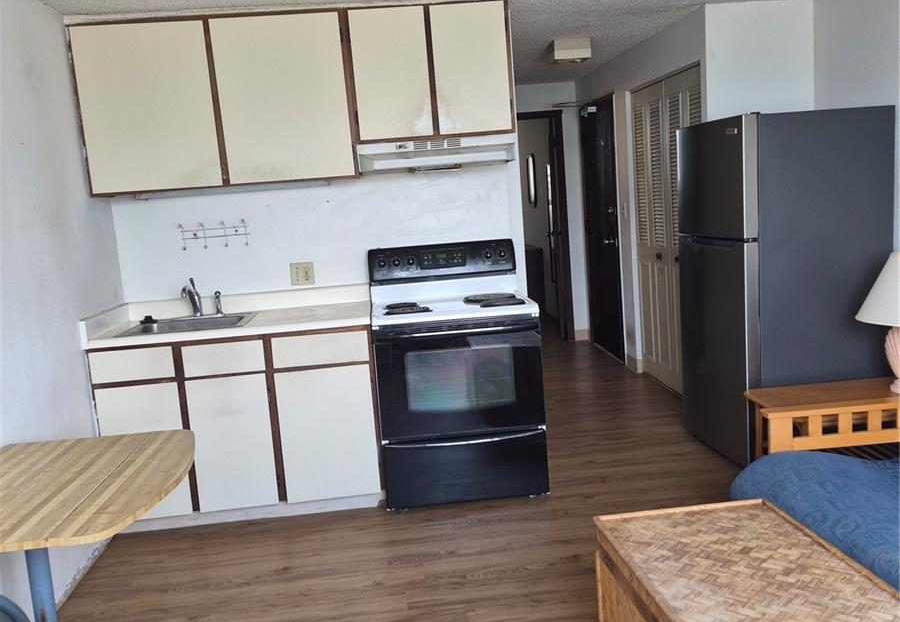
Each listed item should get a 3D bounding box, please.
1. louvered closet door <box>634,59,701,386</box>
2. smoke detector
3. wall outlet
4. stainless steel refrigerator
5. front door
[{"bbox_3d":[1.456,-0.472,5.260,0.035,2.037,1.219,-5,8,-5],"label":"louvered closet door"},{"bbox_3d":[0.767,-1.668,5.132,0.236,0.122,0.209,-5,8,-5],"label":"smoke detector"},{"bbox_3d":[-0.767,-0.192,4.149,0.116,0.116,0.012,-5,8,-5],"label":"wall outlet"},{"bbox_3d":[1.674,-0.125,4.077,0.724,1.682,0.747,-5,8,-7],"label":"stainless steel refrigerator"},{"bbox_3d":[1.295,-0.661,6.623,0.046,2.056,0.923,-5,8,-5],"label":"front door"}]

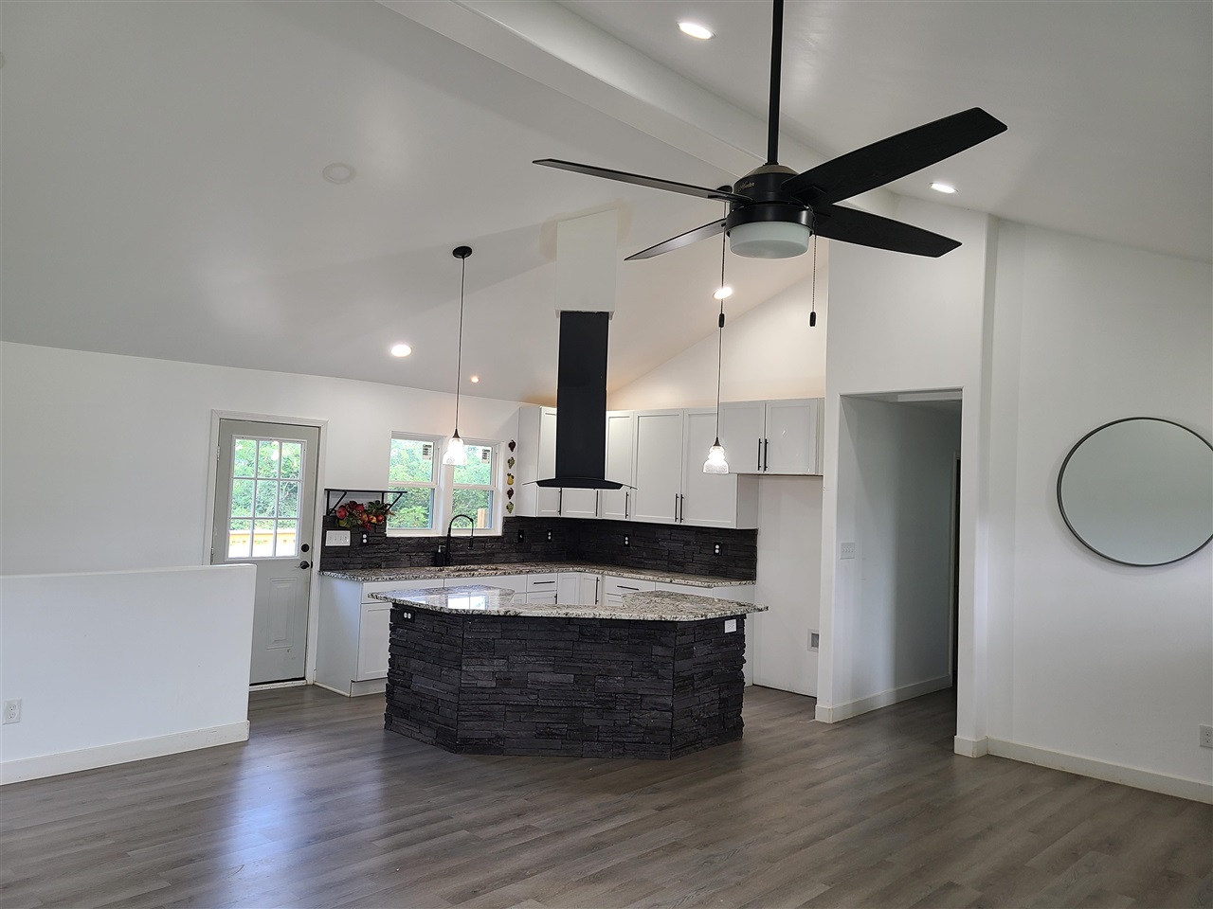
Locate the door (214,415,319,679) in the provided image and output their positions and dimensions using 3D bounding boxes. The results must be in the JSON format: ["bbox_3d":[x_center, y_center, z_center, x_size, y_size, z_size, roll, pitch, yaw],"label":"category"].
[{"bbox_3d":[-2.710,0.793,7.227,0.051,2.090,0.824,0,-3,45],"label":"door"}]

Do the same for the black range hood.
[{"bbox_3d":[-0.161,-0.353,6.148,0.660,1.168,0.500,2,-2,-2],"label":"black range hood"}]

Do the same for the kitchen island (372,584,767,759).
[{"bbox_3d":[-0.280,1.459,6.307,2.741,0.902,1.526,2,-2,0],"label":"kitchen island"}]

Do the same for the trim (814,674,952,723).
[{"bbox_3d":[2.335,1.984,7.499,0.139,0.115,2.042,0,-3,45],"label":"trim"}]

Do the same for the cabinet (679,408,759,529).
[{"bbox_3d":[1.014,0.115,8.154,0.614,1.060,0.322,0,-3,43],"label":"cabinet"}]

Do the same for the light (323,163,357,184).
[{"bbox_3d":[-1.500,-1.583,5.120,0.190,0.025,0.190,4,-23,-45],"label":"light"}]

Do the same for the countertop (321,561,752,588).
[{"bbox_3d":[-0.530,1.064,7.782,2.322,0.036,2.975,0,-3,45],"label":"countertop"}]

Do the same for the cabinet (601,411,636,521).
[{"bbox_3d":[0.223,0.116,8.901,0.400,1.060,0.322,0,-3,43],"label":"cabinet"}]

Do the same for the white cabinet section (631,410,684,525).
[{"bbox_3d":[0.570,0.116,8.553,0.629,1.055,0.330,0,-3,44],"label":"white cabinet section"}]

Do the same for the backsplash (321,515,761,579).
[{"bbox_3d":[-0.489,0.797,7.700,2.191,0.454,2.964,0,-3,43],"label":"backsplash"}]

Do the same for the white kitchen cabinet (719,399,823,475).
[{"bbox_3d":[1.505,-0.123,7.532,0.975,0.598,0.588,0,-3,45],"label":"white kitchen cabinet"}]

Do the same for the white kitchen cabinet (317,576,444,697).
[{"bbox_3d":[-1.839,1.436,7.407,0.630,0.876,0.762,0,-3,43],"label":"white kitchen cabinet"}]

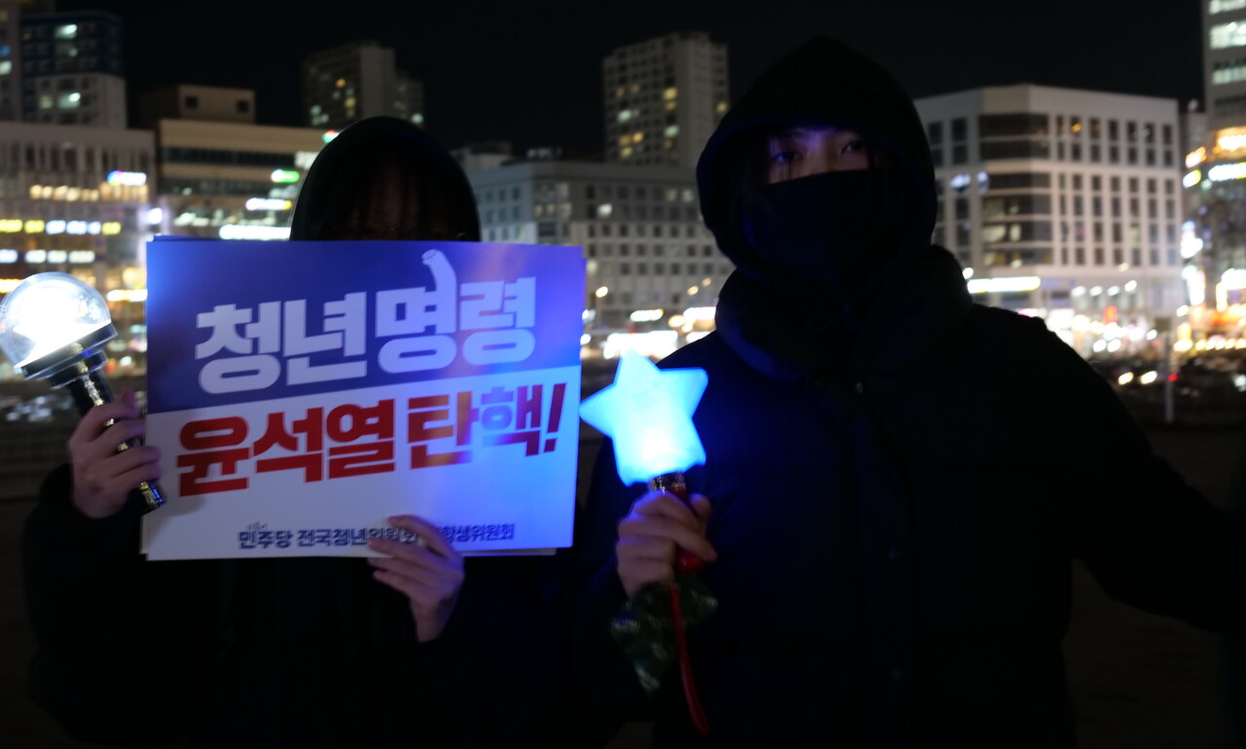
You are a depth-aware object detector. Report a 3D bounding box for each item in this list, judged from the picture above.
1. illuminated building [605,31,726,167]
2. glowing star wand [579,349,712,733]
[{"bbox_3d":[11.124,-38.911,414.178,15.500,72.847,28.000,-3,1,-38],"label":"illuminated building"},{"bbox_3d":[0.044,0.138,1.500,0.110,0.321,0.055,-12,0,6],"label":"glowing star wand"}]

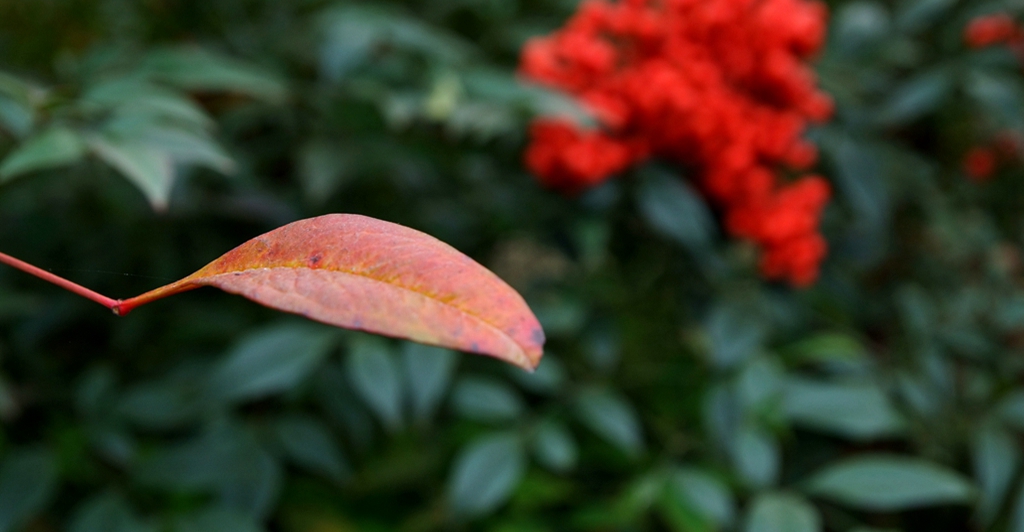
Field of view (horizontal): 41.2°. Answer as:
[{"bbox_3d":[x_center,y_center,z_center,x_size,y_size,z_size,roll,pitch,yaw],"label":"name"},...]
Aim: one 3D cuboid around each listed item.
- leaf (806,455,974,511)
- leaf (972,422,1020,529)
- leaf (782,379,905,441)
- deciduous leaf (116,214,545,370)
[{"bbox_3d":[0.122,0.070,0.440,0.053,0.007,0.018,3,53,7],"label":"leaf"},{"bbox_3d":[0.161,0.070,0.455,0.014,0.036,0.006,9,-19,10],"label":"leaf"},{"bbox_3d":[0.126,0.055,0.520,0.048,0.008,0.023,14,47,12],"label":"leaf"},{"bbox_3d":[-0.039,0.006,0.290,0.090,0.013,0.028,8,45,0],"label":"deciduous leaf"}]

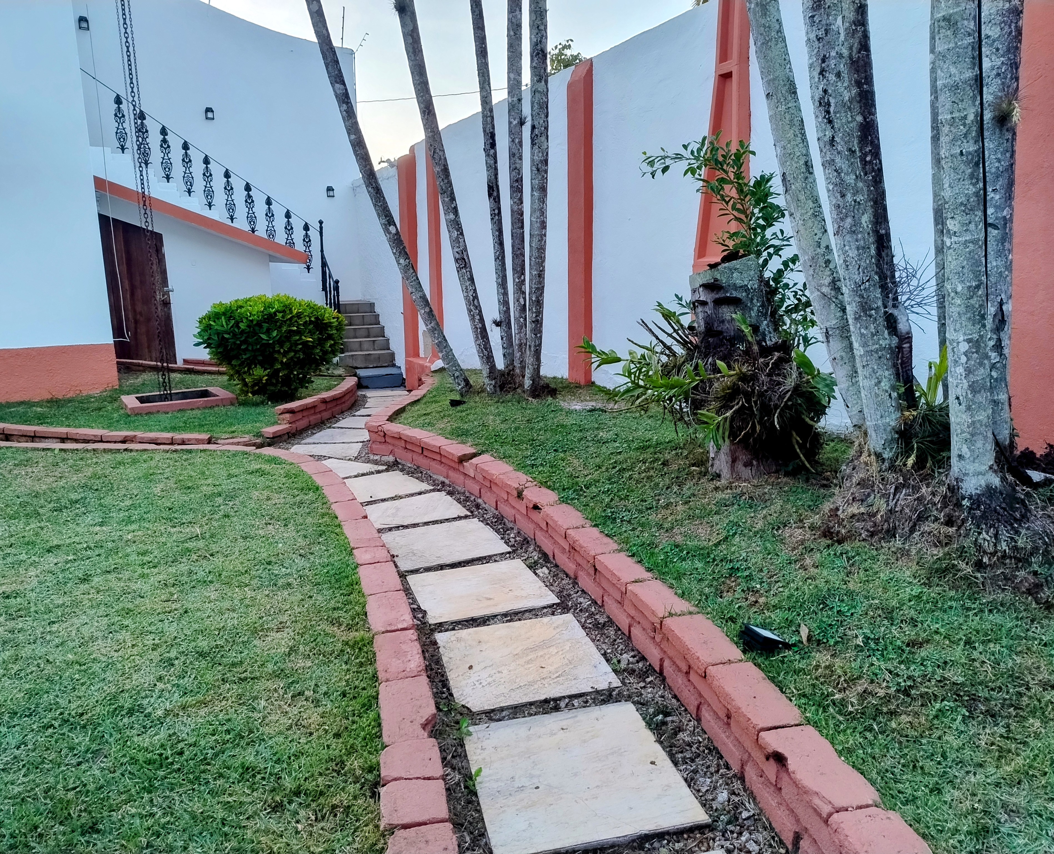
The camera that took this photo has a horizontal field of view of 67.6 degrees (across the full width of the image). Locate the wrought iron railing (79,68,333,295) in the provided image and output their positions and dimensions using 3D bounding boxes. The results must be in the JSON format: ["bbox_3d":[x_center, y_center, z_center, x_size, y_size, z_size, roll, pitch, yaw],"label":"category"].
[{"bbox_3d":[-4.069,-2.876,10.177,3.000,3.200,1.100,-6,12,-24],"label":"wrought iron railing"}]

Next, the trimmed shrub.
[{"bbox_3d":[-2.480,-0.791,7.600,1.360,0.980,1.300,-5,12,-20],"label":"trimmed shrub"}]

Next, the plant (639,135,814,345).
[{"bbox_3d":[1.075,-0.981,4.200,0.880,1.100,0.750,-1,11,0],"label":"plant"}]

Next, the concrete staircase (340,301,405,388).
[{"bbox_3d":[-2.388,-1.198,11.135,0.820,1.050,2.200,-5,12,-20],"label":"concrete staircase"}]

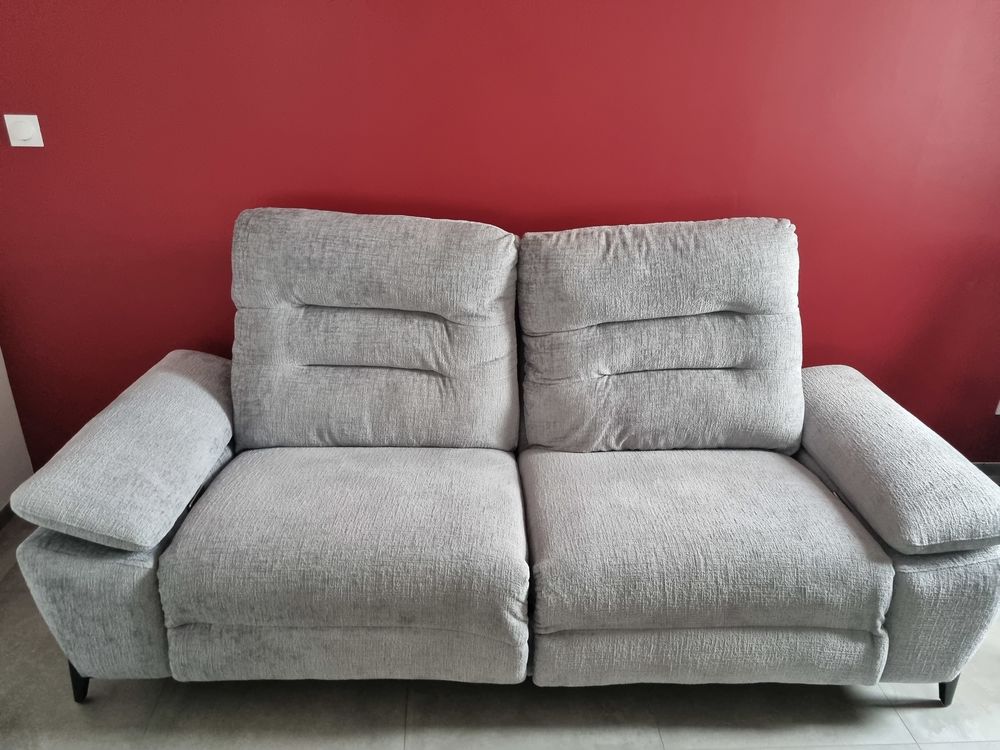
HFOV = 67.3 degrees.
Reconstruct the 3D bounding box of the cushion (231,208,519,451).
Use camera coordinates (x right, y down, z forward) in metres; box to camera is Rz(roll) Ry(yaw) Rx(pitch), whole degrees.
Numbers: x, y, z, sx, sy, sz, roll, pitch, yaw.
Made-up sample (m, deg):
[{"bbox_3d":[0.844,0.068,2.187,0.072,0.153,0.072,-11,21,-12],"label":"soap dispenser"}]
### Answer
[{"bbox_3d":[-0.325,-0.123,2.004,0.735,0.600,0.220,1,10,-3],"label":"cushion"}]

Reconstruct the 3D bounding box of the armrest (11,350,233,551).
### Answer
[{"bbox_3d":[-0.812,0.140,1.759,0.300,0.125,0.730,1,26,-3],"label":"armrest"}]

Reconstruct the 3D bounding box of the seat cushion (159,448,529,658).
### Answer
[{"bbox_3d":[-0.322,0.364,1.779,0.735,0.230,0.530,1,26,-3],"label":"seat cushion"}]

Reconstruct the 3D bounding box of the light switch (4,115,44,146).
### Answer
[{"bbox_3d":[-1.270,-0.649,2.002,0.082,0.082,0.012,0,26,-4],"label":"light switch"}]

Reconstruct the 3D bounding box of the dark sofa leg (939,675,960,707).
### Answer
[{"bbox_3d":[1.102,0.769,1.851,0.048,0.096,0.045,1,26,-3],"label":"dark sofa leg"}]

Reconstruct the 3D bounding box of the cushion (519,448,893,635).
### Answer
[{"bbox_3d":[0.432,0.373,1.808,0.740,0.220,0.530,1,26,-3],"label":"cushion"}]

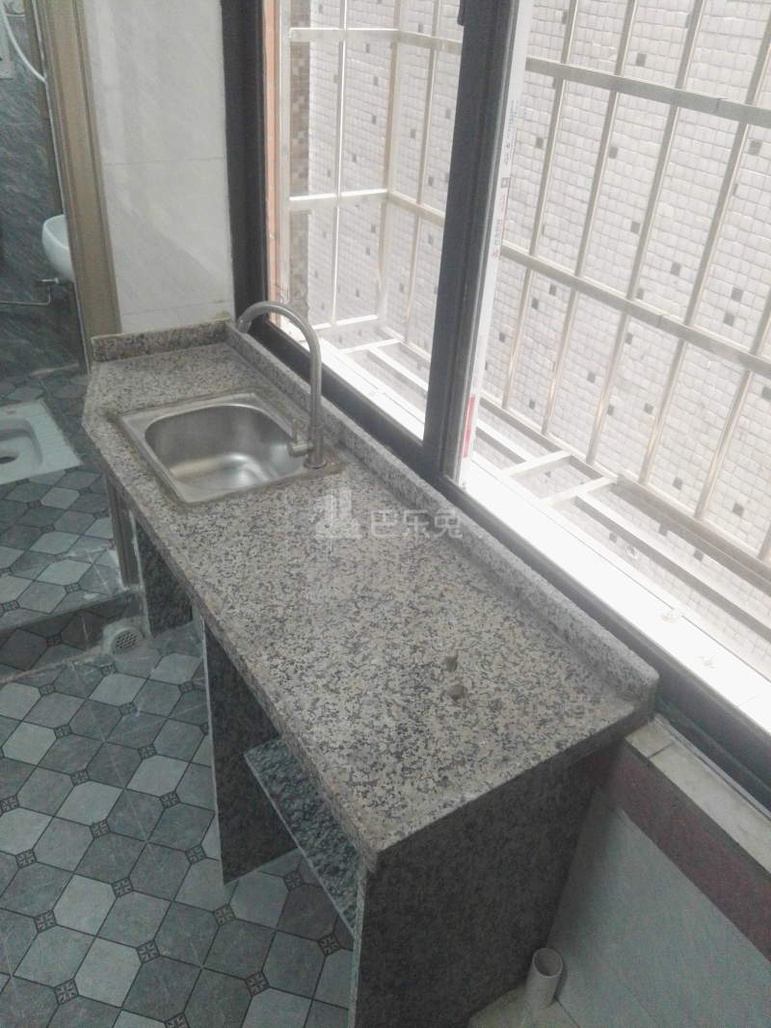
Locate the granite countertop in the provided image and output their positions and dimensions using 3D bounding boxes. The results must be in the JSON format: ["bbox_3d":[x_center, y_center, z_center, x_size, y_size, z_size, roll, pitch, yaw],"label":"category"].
[{"bbox_3d":[-0.191,-0.040,1.437,0.431,0.087,1.345,-17,39,-28],"label":"granite countertop"}]

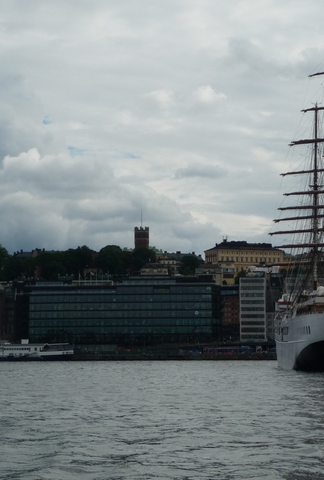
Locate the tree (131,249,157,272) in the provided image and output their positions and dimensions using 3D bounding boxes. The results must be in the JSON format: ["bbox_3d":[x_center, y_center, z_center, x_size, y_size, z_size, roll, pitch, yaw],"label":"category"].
[{"bbox_3d":[-12.216,13.734,940.000,17.000,16.500,16.000,0,-5,0],"label":"tree"}]

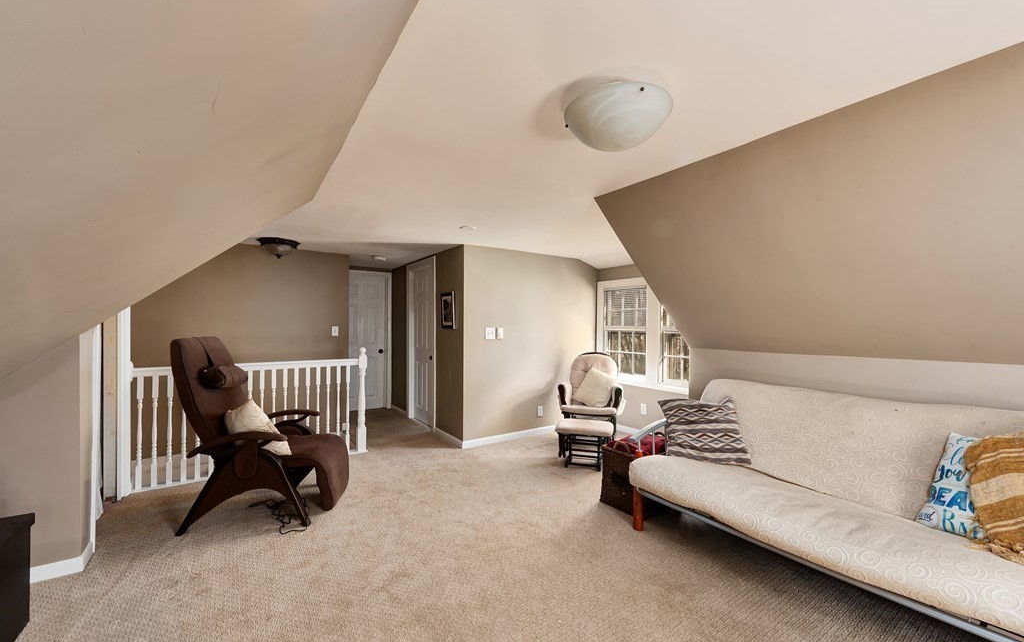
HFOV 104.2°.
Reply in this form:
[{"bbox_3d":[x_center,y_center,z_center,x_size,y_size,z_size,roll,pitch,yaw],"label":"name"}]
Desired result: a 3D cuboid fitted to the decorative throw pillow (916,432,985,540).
[{"bbox_3d":[2.104,0.736,1.693,0.140,0.430,0.420,27,-8,-30],"label":"decorative throw pillow"}]

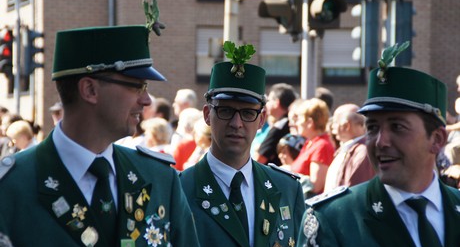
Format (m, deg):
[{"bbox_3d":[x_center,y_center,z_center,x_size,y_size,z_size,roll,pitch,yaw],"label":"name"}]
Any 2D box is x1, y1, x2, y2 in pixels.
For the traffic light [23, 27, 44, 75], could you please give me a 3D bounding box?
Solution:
[{"bbox_3d":[-3.748,-1.361,44.000,0.330,0.890,0.290,1,0,-18],"label":"traffic light"}]

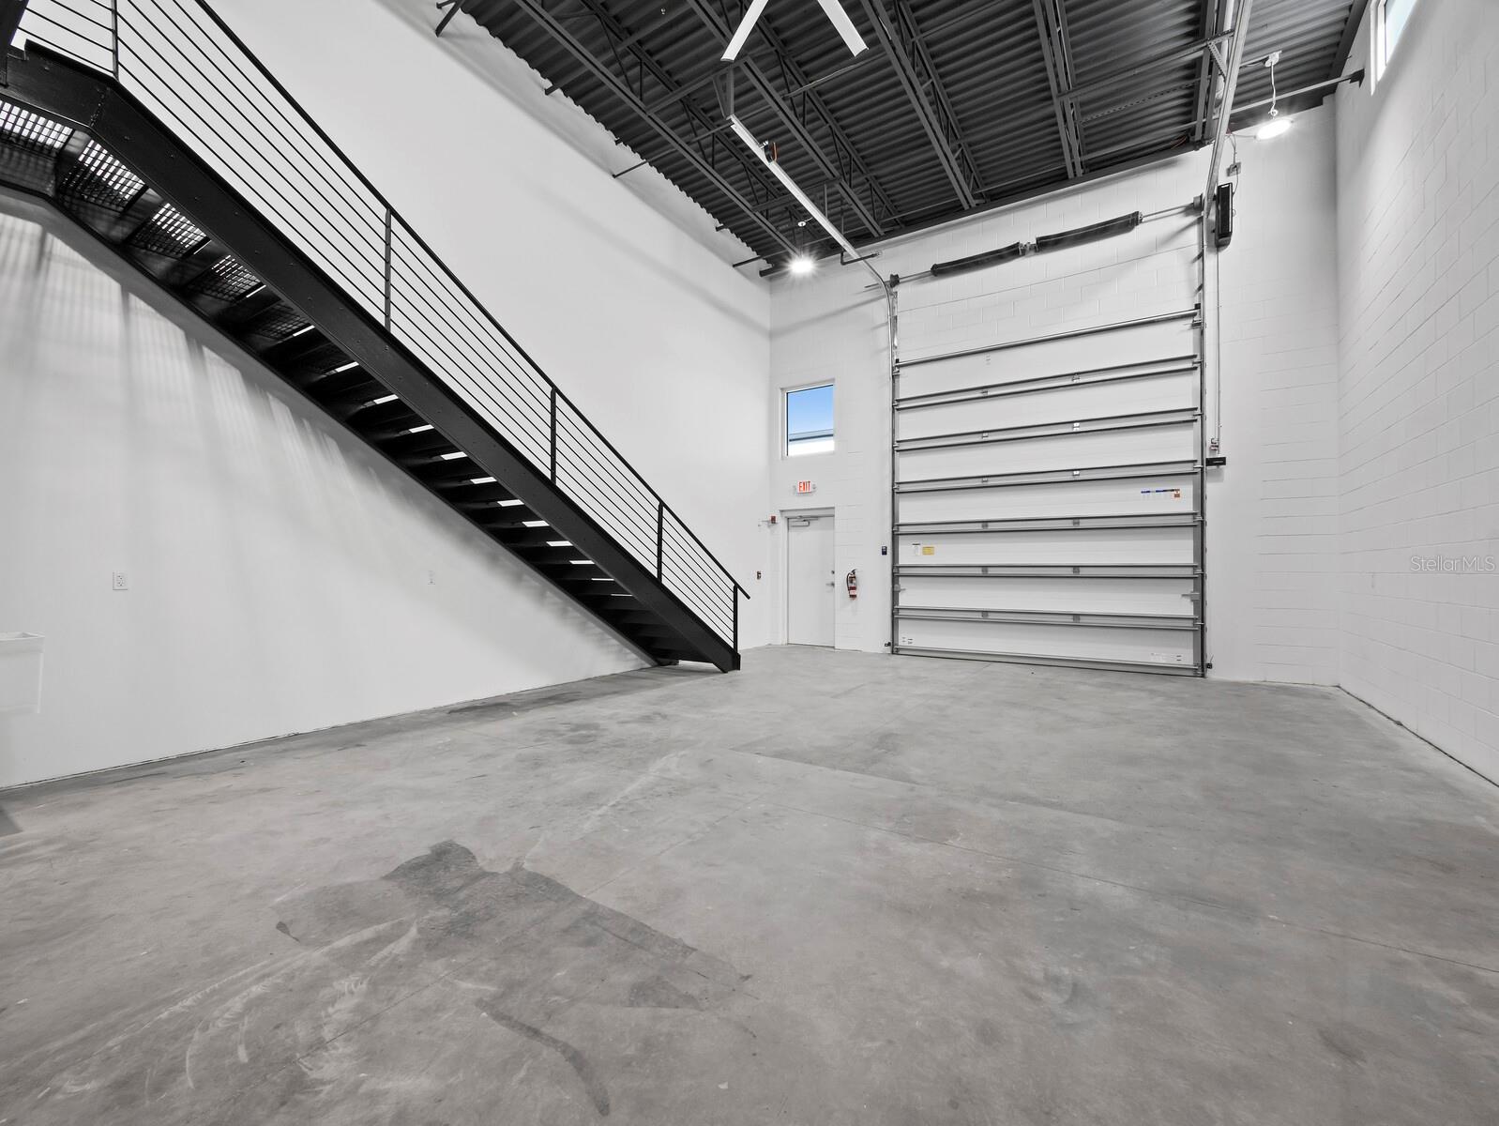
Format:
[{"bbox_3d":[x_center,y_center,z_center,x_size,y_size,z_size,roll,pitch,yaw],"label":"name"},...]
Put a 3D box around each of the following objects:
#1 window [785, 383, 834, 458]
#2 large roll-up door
[{"bbox_3d":[0.992,-2.293,9.831,0.940,1.120,0.120,0,0,31],"label":"window"},{"bbox_3d":[3.700,-0.992,7.999,3.740,4.660,0.160,0,0,31],"label":"large roll-up door"}]

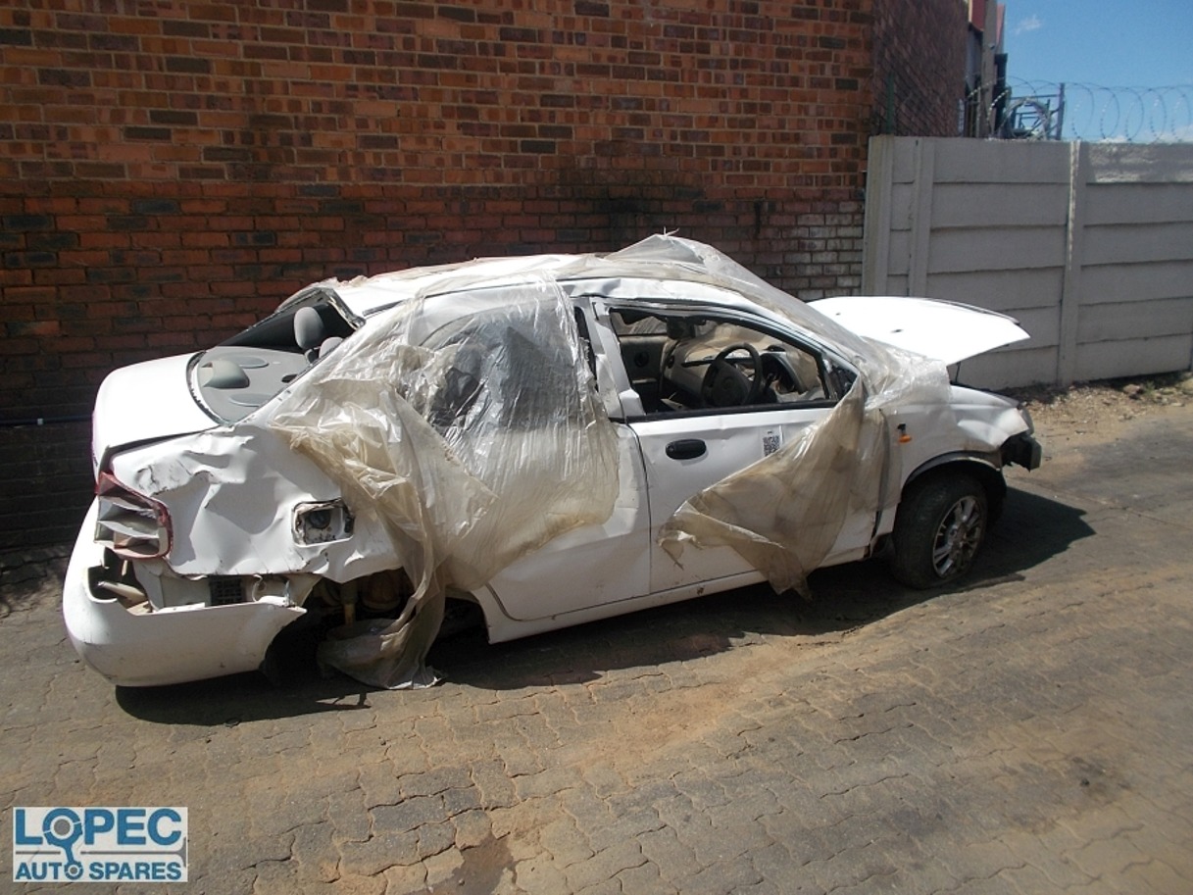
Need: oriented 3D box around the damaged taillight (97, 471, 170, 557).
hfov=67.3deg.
[{"bbox_3d":[-1.407,0.187,2.715,0.250,0.290,0.250,-7,18,-21],"label":"damaged taillight"}]

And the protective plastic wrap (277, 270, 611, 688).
[{"bbox_3d":[-0.489,0.132,3.060,1.150,1.360,0.520,-7,18,-21],"label":"protective plastic wrap"}]

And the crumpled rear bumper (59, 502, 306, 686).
[{"bbox_3d":[-1.560,0.340,3.449,0.720,0.490,1.630,-7,18,-21],"label":"crumpled rear bumper"}]

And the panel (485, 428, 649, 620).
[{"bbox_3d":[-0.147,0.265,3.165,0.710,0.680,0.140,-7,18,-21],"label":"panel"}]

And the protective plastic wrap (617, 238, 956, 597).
[{"bbox_3d":[0.765,-0.214,3.850,1.600,1.340,1.040,-7,18,-21],"label":"protective plastic wrap"}]

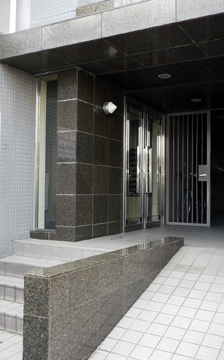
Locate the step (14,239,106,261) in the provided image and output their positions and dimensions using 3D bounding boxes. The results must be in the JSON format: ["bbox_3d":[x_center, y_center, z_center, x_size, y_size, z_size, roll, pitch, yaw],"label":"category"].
[{"bbox_3d":[-0.452,0.869,4.718,1.660,0.183,0.310,-1,-2,29],"label":"step"}]

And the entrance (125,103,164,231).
[{"bbox_3d":[0.613,-0.200,6.893,0.140,2.130,1.770,-1,-2,29],"label":"entrance"}]

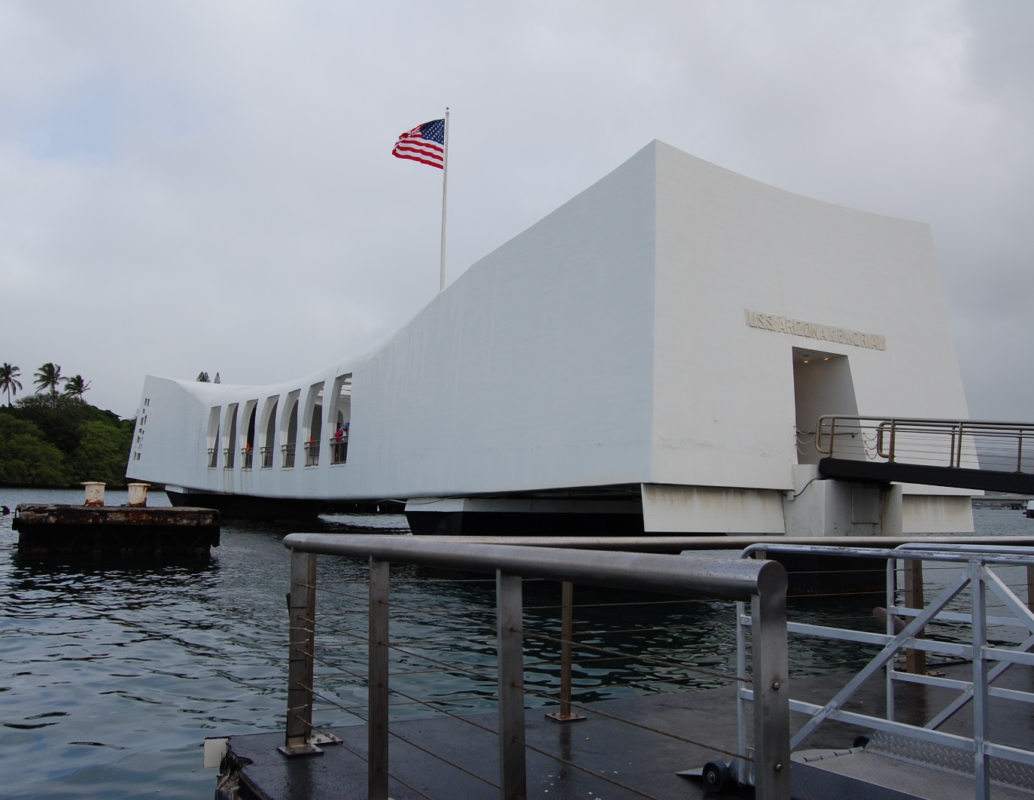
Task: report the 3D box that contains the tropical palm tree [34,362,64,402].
[{"bbox_3d":[-96.078,2.152,183.483,5.600,20.000,5.600,1,-6,0],"label":"tropical palm tree"}]

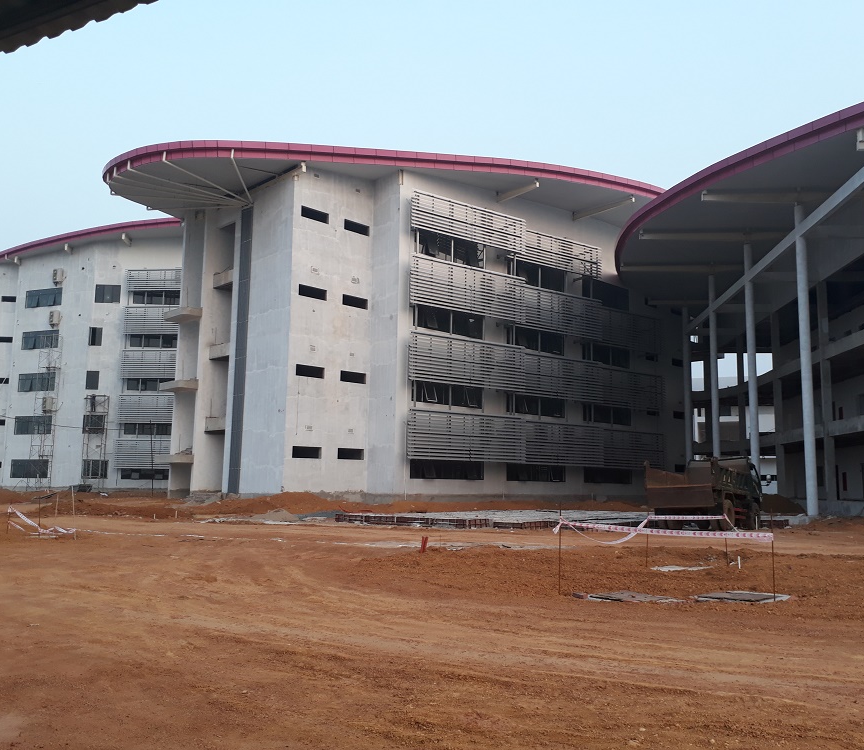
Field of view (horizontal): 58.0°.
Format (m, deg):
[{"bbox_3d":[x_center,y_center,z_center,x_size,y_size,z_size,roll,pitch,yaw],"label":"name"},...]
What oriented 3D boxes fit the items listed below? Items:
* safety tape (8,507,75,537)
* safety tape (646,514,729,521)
[{"bbox_3d":[-9.612,3.606,19.200,1.650,0.700,0.700,-1,-8,11],"label":"safety tape"},{"bbox_3d":[5.012,2.795,15.300,1.580,0.100,0.060,2,-8,-6],"label":"safety tape"}]

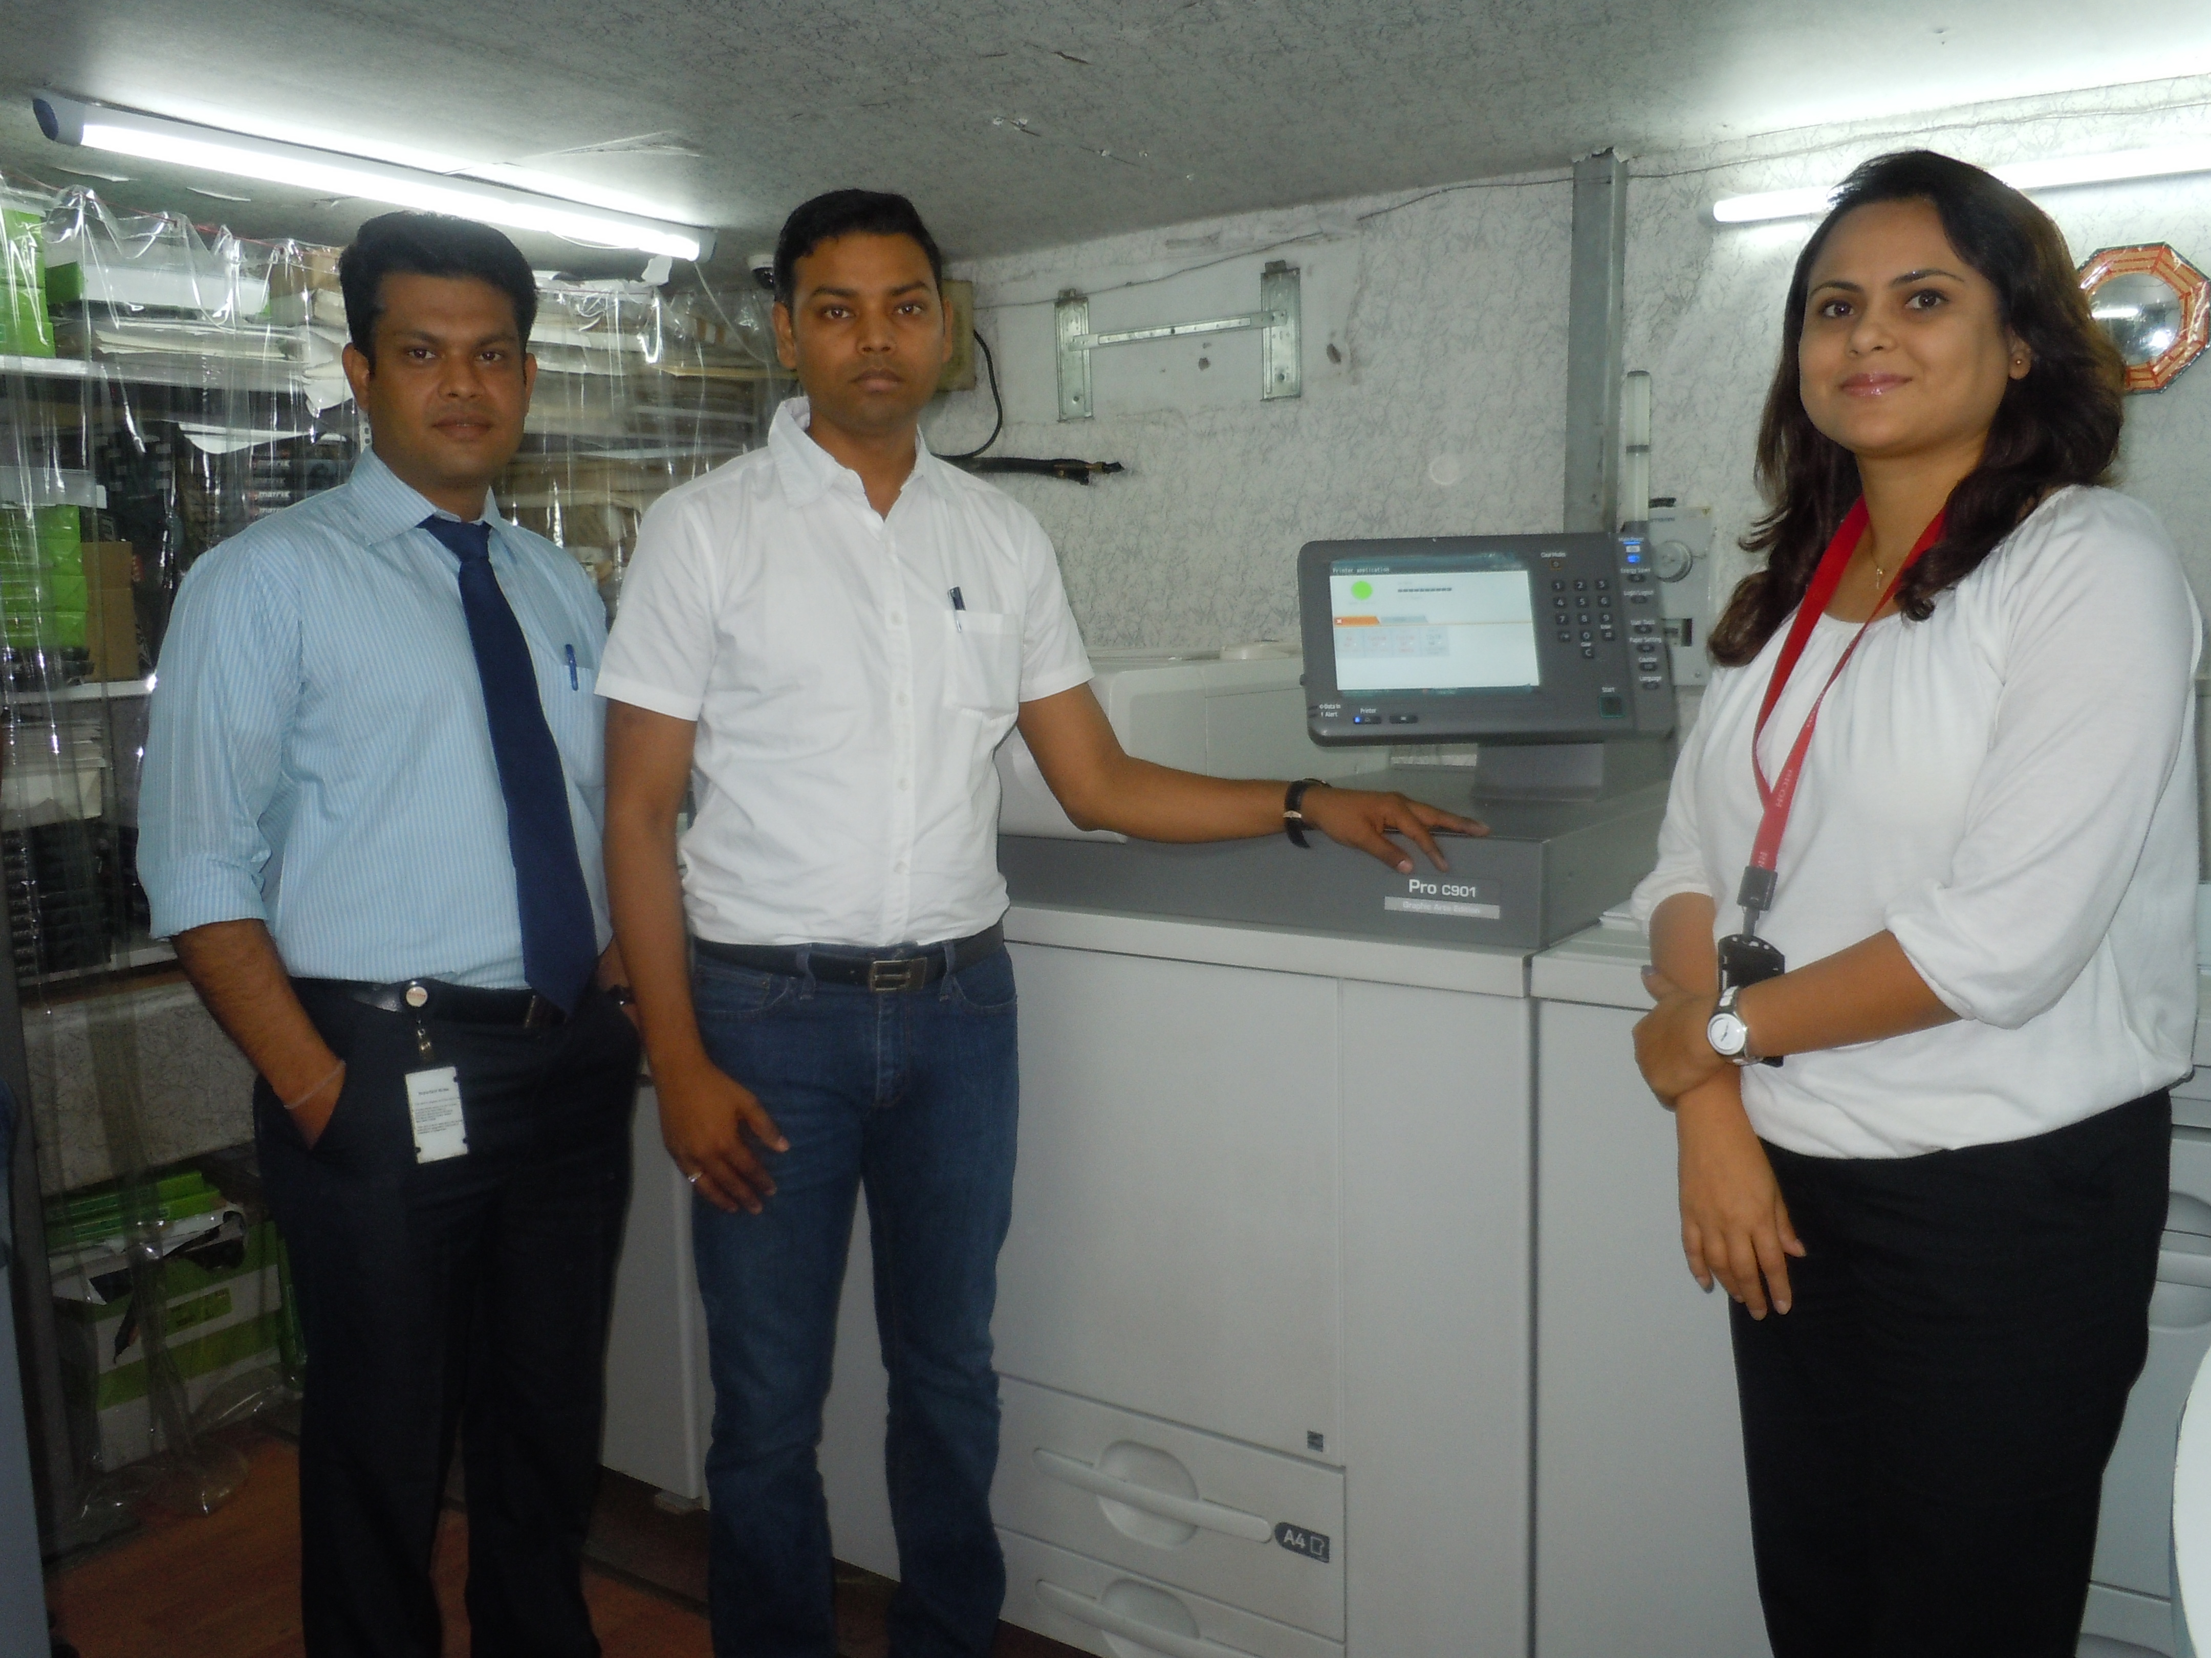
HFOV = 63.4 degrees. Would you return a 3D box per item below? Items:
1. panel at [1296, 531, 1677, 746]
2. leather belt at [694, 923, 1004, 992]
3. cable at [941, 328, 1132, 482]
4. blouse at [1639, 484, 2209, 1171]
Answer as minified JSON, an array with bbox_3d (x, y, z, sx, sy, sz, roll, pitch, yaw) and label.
[{"bbox_3d":[0.405,-0.207,1.936,0.394,0.236,0.048,-1,-20,1],"label":"panel"},{"bbox_3d":[-0.250,0.108,1.740,0.320,0.048,0.240,-5,9,-26],"label":"leather belt"},{"bbox_3d":[-0.177,-0.855,3.604,0.478,0.327,0.060,4,10,33],"label":"cable"},{"bbox_3d":[0.583,-0.021,1.330,0.310,0.460,0.415,-7,10,-32],"label":"blouse"}]

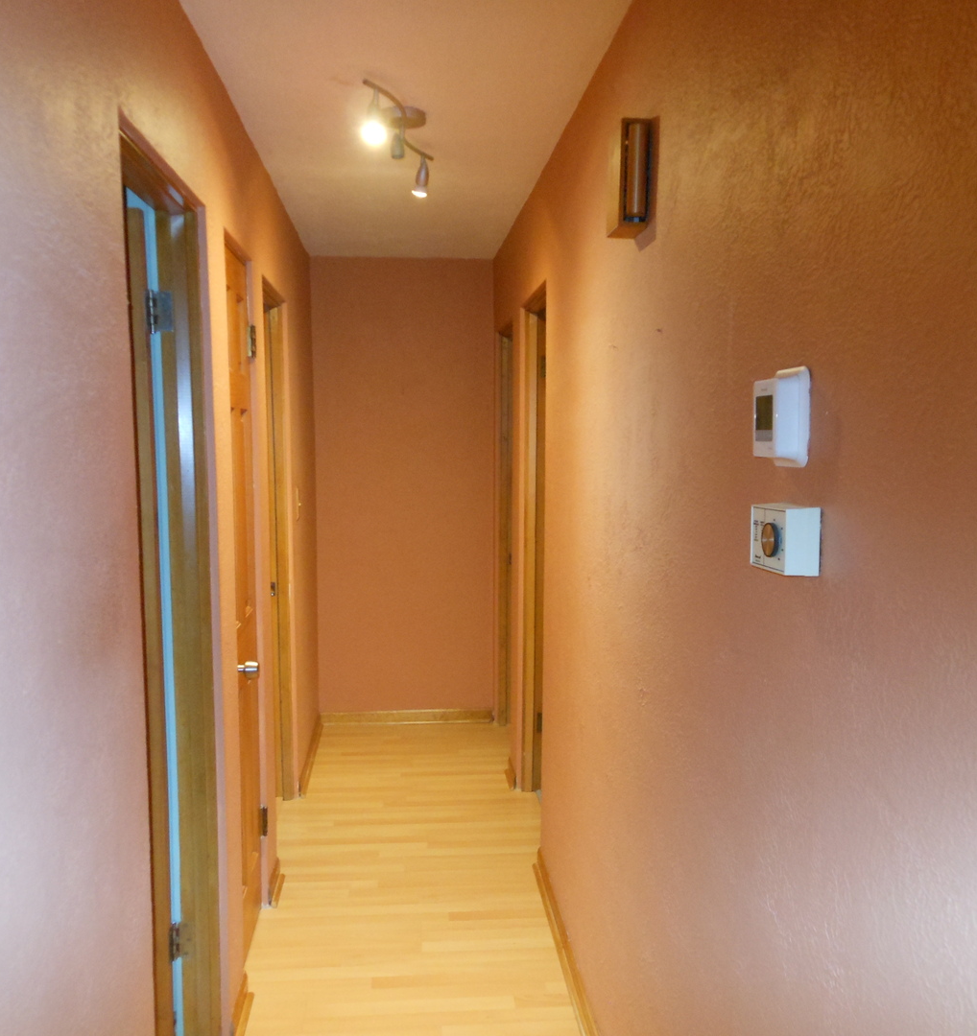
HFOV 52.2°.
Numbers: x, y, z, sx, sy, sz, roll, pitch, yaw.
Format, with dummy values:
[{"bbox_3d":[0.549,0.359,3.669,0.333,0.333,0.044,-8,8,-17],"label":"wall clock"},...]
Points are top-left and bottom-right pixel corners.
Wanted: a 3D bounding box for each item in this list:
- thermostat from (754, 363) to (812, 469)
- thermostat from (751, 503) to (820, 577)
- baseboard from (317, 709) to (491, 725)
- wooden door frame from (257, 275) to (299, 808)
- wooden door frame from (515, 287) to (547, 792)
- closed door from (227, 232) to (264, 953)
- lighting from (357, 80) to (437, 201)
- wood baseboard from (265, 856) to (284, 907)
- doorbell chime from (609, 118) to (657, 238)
[{"bbox_3d":[0.357,-0.123,1.225,0.040,0.117,0.088,0,5,-5],"label":"thermostat"},{"bbox_3d":[0.354,0.026,1.211,0.053,0.078,0.113,0,5,-5],"label":"thermostat"},{"bbox_3d":[-0.447,1.064,5.322,0.915,0.062,0.020,0,5,-5],"label":"baseboard"},{"bbox_3d":[-0.836,0.207,3.729,0.110,2.050,0.670,0,5,-5],"label":"wooden door frame"},{"bbox_3d":[0.226,0.199,3.806,0.110,2.050,0.750,0,5,-5],"label":"wooden door frame"},{"bbox_3d":[-0.737,0.278,2.912,0.040,2.030,0.470,0,5,-5],"label":"closed door"},{"bbox_3d":[-0.234,-1.035,2.740,0.140,0.185,0.700,1,5,10],"label":"lighting"},{"bbox_3d":[-0.720,1.235,3.381,0.024,0.063,0.240,0,5,-5],"label":"wood baseboard"},{"bbox_3d":[0.279,-0.670,1.984,0.058,0.200,0.115,0,5,-5],"label":"doorbell chime"}]

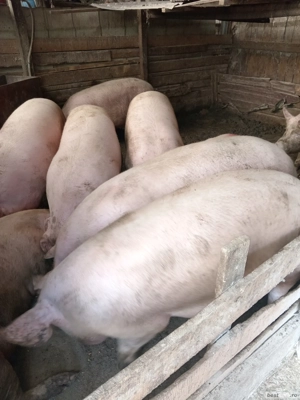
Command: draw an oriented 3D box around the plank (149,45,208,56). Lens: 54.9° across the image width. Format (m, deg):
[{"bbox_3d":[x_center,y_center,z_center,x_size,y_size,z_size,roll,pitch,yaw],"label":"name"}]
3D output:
[{"bbox_3d":[0.463,-2.357,4.535,1.275,0.101,0.030,-22,37,-32],"label":"plank"}]

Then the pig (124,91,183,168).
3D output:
[{"bbox_3d":[0.016,-0.408,2.459,0.440,0.780,1.500,-1,31,-3],"label":"pig"}]

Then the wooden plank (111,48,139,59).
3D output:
[{"bbox_3d":[-0.335,-2.033,4.003,0.481,0.103,0.030,-22,37,-32],"label":"wooden plank"}]

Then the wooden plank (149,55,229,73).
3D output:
[{"bbox_3d":[0.699,-2.269,4.803,1.871,0.139,0.030,-22,37,-32],"label":"wooden plank"}]

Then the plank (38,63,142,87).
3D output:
[{"bbox_3d":[-0.735,-1.676,3.852,1.537,0.136,0.030,-23,38,-31],"label":"plank"}]

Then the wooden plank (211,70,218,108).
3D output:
[{"bbox_3d":[1.200,-2.086,5.347,0.150,0.587,0.060,-22,37,-32],"label":"wooden plank"}]

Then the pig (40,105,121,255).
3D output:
[{"bbox_3d":[-0.431,-0.104,1.948,0.460,0.780,1.420,-2,31,-4],"label":"pig"}]

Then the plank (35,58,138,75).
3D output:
[{"bbox_3d":[-0.761,-1.750,3.784,1.570,0.055,0.030,-24,38,-31],"label":"plank"}]

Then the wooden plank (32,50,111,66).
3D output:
[{"bbox_3d":[-0.942,-1.780,3.601,1.047,0.127,0.030,-21,37,-32],"label":"wooden plank"}]

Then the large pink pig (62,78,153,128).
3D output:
[{"bbox_3d":[-0.508,-0.952,3.367,0.440,0.780,1.500,24,38,34],"label":"large pink pig"}]

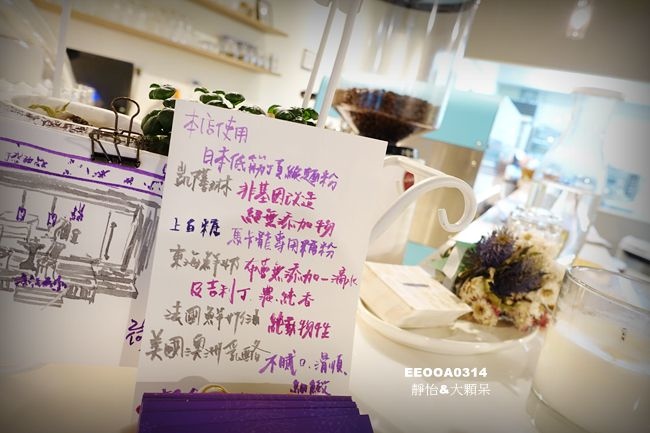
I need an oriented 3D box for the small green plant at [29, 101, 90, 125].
[{"bbox_3d":[-0.214,-0.082,0.350,0.041,0.018,0.030,12,12,0],"label":"small green plant"}]

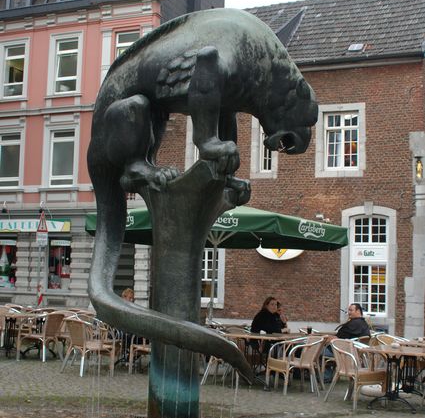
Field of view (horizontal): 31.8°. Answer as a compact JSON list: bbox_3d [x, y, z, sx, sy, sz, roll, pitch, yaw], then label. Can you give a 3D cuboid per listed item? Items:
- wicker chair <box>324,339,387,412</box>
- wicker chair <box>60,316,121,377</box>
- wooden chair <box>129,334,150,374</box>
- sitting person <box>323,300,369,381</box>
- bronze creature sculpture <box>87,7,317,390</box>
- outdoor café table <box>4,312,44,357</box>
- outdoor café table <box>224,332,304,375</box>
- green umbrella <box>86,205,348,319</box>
[{"bbox_3d":[1.818,2.111,9.512,0.570,0.790,0.630,5,-6,-31],"label":"wicker chair"},{"bbox_3d":[-1.937,2.204,11.792,0.620,0.800,0.590,5,-6,-33],"label":"wicker chair"},{"bbox_3d":[-0.998,2.273,12.190,0.610,0.790,0.570,3,-5,-14],"label":"wooden chair"},{"bbox_3d":[2.079,2.085,11.714,0.720,1.250,0.540,0,-6,22],"label":"sitting person"},{"bbox_3d":[-0.064,-0.193,6.545,1.850,3.200,0.880,1,-5,11],"label":"bronze creature sculpture"},{"bbox_3d":[-3.604,2.418,14.279,0.900,0.730,0.800,-1,-6,28],"label":"outdoor café table"},{"bbox_3d":[0.773,2.252,11.062,0.970,0.730,0.900,-1,-6,30],"label":"outdoor café table"},{"bbox_3d":[0.162,1.281,11.783,3.100,2.760,3.100,-1,-6,27],"label":"green umbrella"}]

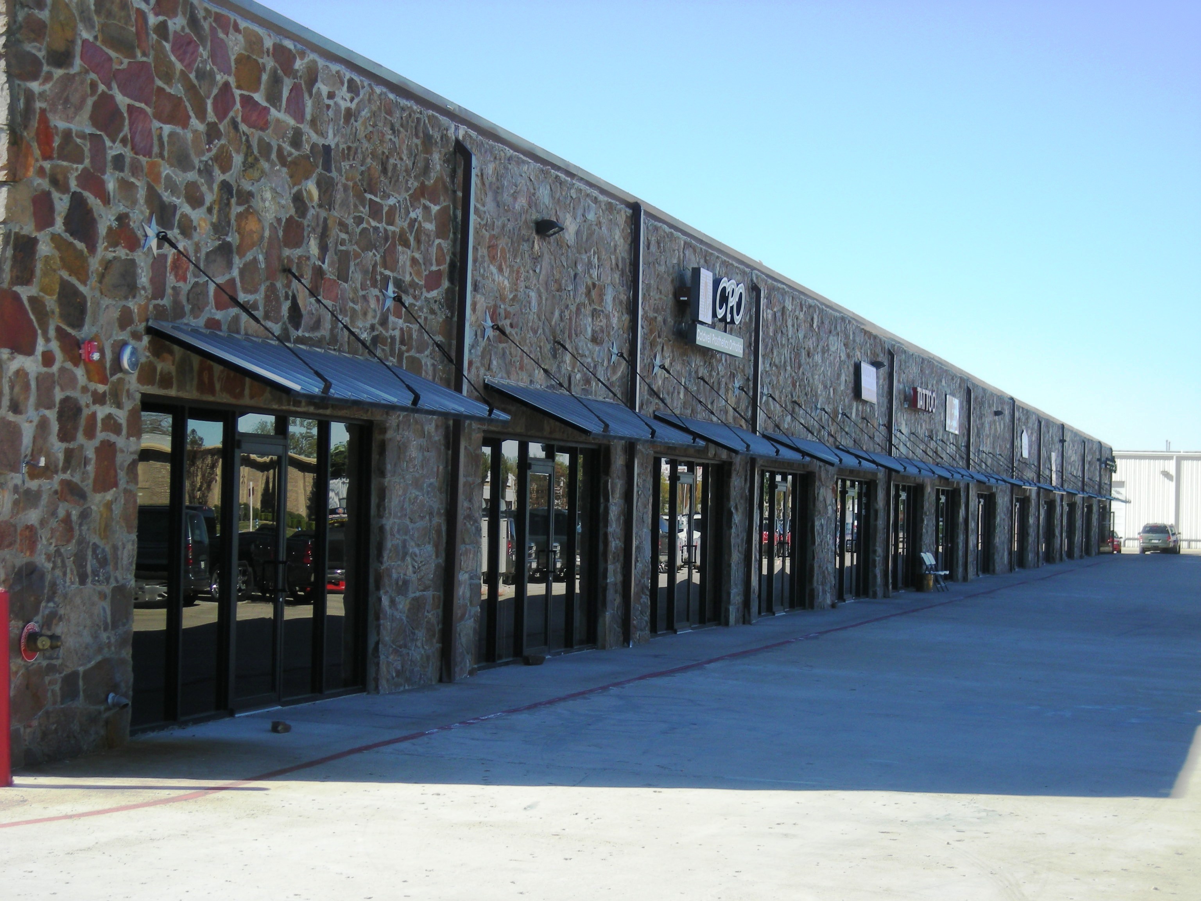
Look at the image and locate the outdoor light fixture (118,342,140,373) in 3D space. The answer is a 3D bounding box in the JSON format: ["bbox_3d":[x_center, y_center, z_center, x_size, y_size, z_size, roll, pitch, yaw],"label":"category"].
[{"bbox_3d":[-3.240,-0.627,16.151,0.110,0.210,0.210,1,-2,16],"label":"outdoor light fixture"}]

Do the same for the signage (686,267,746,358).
[{"bbox_3d":[1.595,-1.895,32.754,0.210,1.003,2.989,1,-2,16],"label":"signage"}]

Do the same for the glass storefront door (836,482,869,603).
[{"bbox_3d":[4.785,1.712,45.664,0.140,2.400,4.860,1,-1,16],"label":"glass storefront door"}]

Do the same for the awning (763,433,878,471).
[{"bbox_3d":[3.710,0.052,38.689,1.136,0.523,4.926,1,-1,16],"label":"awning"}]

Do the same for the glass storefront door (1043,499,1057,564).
[{"bbox_3d":[16.405,3.024,87.428,0.140,2.400,4.860,1,-1,16],"label":"glass storefront door"}]

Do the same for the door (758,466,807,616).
[{"bbox_3d":[2.966,1.521,39.197,0.120,2.417,4.710,1,-2,16],"label":"door"}]

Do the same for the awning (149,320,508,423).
[{"bbox_3d":[-1.976,-0.578,18.793,1.100,0.525,5.000,1,-2,16],"label":"awning"}]

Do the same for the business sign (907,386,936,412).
[{"bbox_3d":[7.211,-1.123,52.912,0.226,0.505,3.066,1,-2,16],"label":"business sign"}]

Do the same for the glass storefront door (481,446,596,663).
[{"bbox_3d":[-0.719,1.090,25.884,0.140,2.400,4.860,1,-1,16],"label":"glass storefront door"}]

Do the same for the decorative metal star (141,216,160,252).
[{"bbox_3d":[-3.082,-1.476,16.249,0.050,0.289,0.304,1,-1,16],"label":"decorative metal star"}]

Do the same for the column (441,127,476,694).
[{"bbox_3d":[-1.350,-0.385,22.343,0.150,5.144,0.110,1,-1,16],"label":"column"}]

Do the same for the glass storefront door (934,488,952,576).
[{"bbox_3d":[8.463,2.127,58.883,0.140,2.400,4.860,1,-1,16],"label":"glass storefront door"}]

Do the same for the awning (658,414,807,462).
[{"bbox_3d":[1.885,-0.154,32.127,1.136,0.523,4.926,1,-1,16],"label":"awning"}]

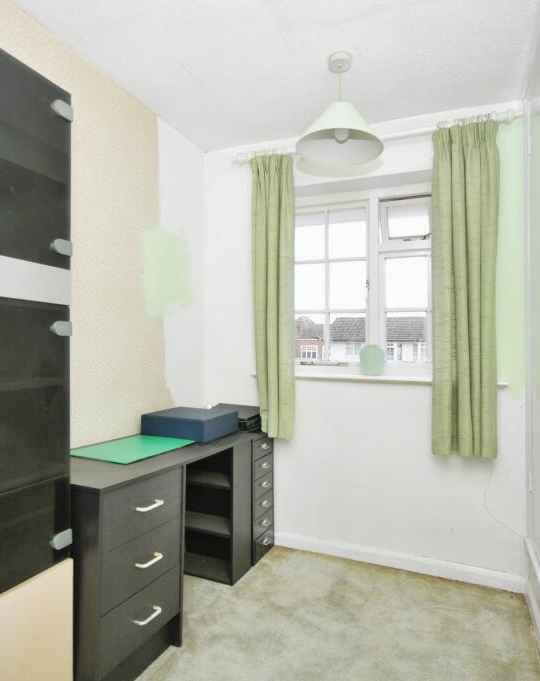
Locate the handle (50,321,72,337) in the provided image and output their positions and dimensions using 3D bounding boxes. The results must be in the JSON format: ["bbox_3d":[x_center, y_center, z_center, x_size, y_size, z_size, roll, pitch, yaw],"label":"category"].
[{"bbox_3d":[-0.610,-0.035,1.251,0.022,0.046,0.062,0,-1,22],"label":"handle"}]

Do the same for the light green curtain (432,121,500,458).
[{"bbox_3d":[0.955,-0.237,2.082,0.285,1.620,0.100,0,-1,22],"label":"light green curtain"}]

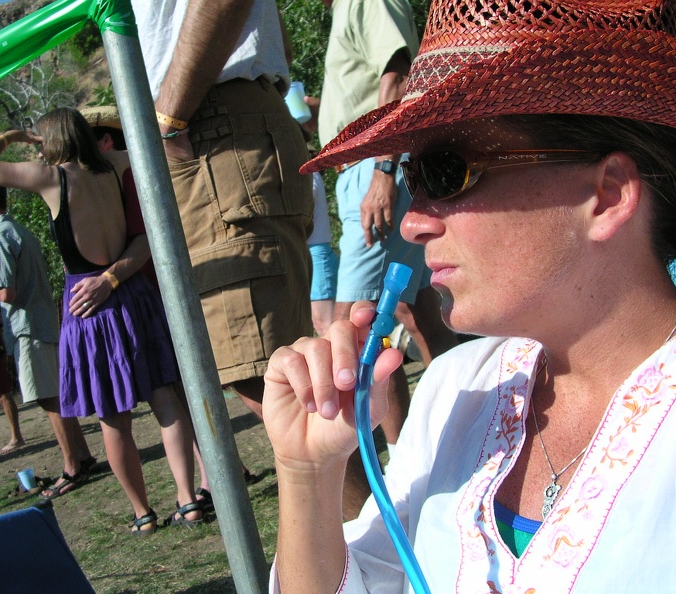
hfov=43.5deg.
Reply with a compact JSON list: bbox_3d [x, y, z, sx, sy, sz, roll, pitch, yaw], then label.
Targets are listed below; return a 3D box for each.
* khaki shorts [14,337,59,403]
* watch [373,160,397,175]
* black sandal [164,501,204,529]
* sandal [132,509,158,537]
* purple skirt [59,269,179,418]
[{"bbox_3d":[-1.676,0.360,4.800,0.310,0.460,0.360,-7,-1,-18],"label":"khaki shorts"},{"bbox_3d":[0.131,-0.359,2.350,0.063,0.042,0.055,8,-4,-14],"label":"watch"},{"bbox_3d":[-0.628,0.879,3.420,0.095,0.100,0.250,-6,-1,-38],"label":"black sandal"},{"bbox_3d":[-0.770,0.894,3.370,0.095,0.100,0.250,-6,-1,-25],"label":"sandal"},{"bbox_3d":[-0.869,0.172,3.350,0.450,0.530,0.370,-6,-1,-30],"label":"purple skirt"}]

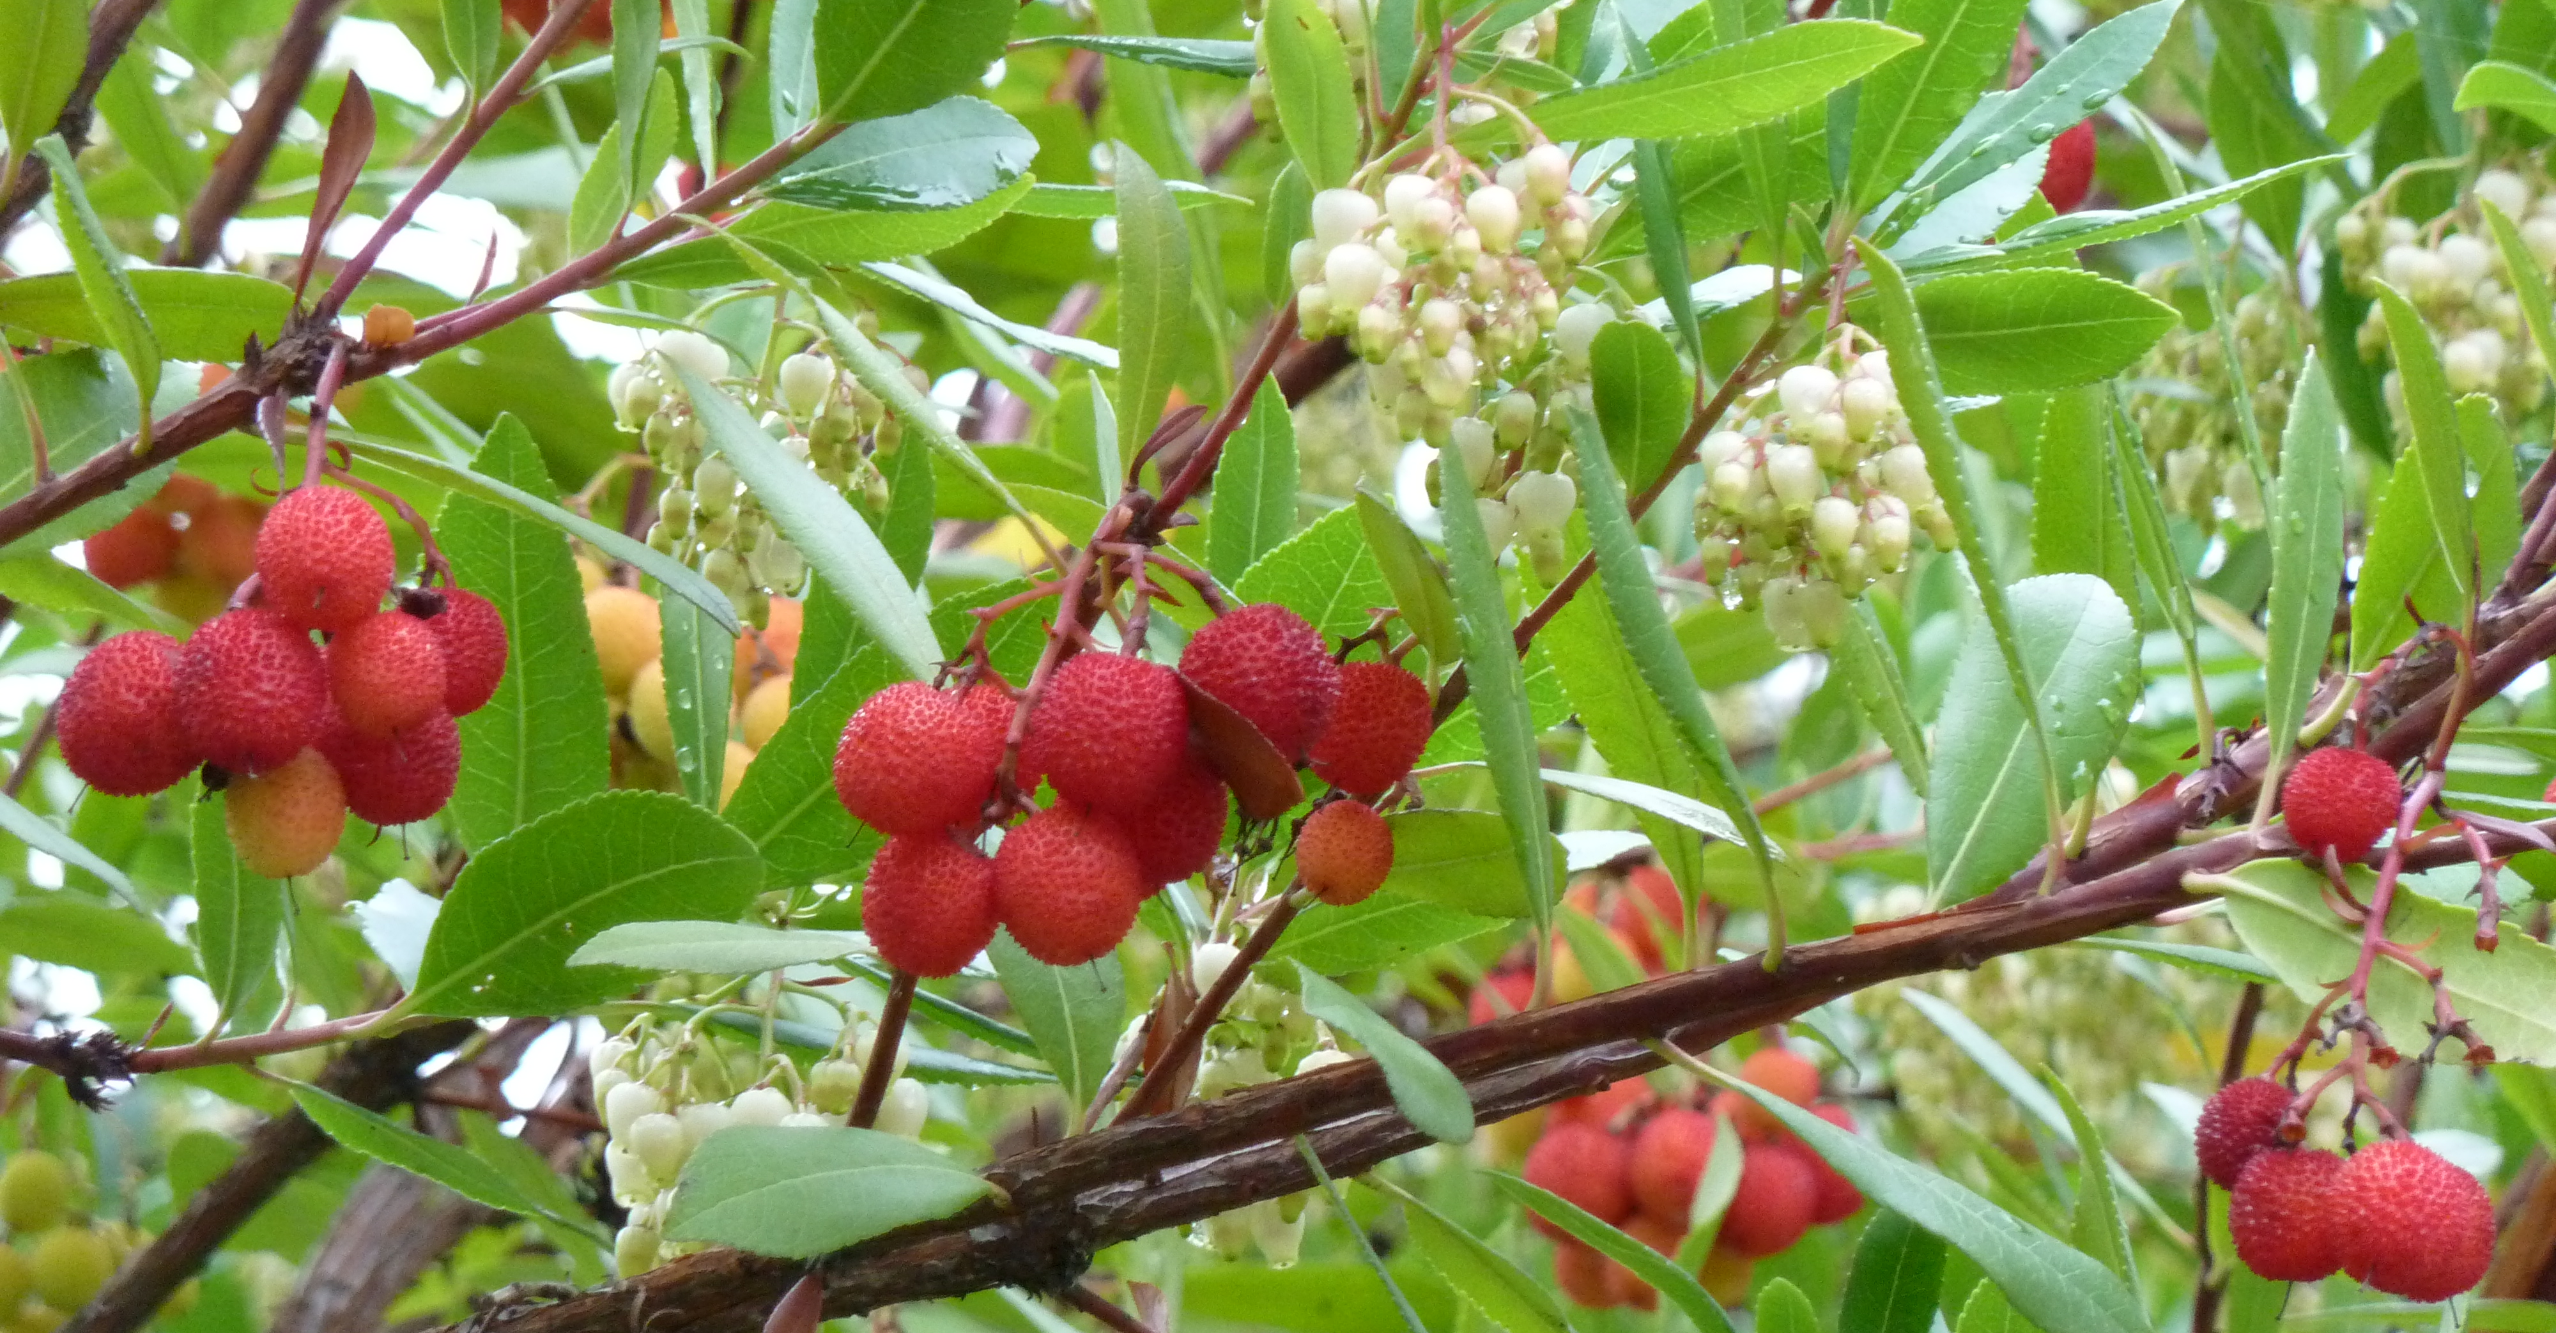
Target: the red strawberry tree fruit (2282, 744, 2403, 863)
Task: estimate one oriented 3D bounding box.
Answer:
[{"bbox_3d":[0.133,0.017,2.400,0.015,0.015,0.015,0,-10,0],"label":"red strawberry tree fruit"}]

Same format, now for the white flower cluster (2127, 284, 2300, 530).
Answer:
[{"bbox_3d":[0.146,-0.041,3.000,0.027,0.039,0.027,0,-10,0],"label":"white flower cluster"}]

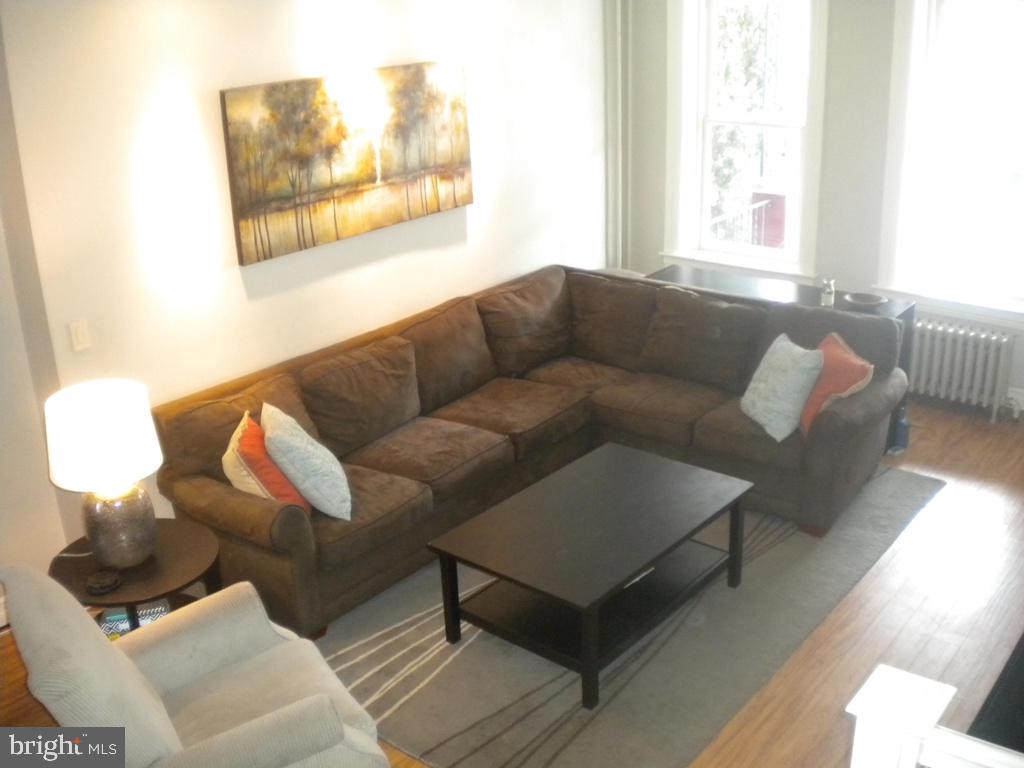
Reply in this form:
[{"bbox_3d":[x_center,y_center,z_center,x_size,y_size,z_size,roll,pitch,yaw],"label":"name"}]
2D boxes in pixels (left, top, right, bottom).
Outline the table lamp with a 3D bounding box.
[{"bbox_3d":[-1.353,0.330,3.504,0.390,0.620,0.390,14,26,37],"label":"table lamp"}]

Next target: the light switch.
[{"bbox_3d":[-1.666,-0.185,4.017,0.014,0.119,0.073,14,26,37],"label":"light switch"}]

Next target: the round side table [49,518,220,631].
[{"bbox_3d":[-1.312,0.888,3.739,0.600,0.600,0.600,14,26,37],"label":"round side table"}]

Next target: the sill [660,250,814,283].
[{"bbox_3d":[1.488,-0.780,6.782,1.100,0.042,0.140,14,26,37],"label":"sill"}]

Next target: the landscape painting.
[{"bbox_3d":[-0.723,-1.105,4.969,0.042,0.739,1.517,14,26,37],"label":"landscape painting"}]

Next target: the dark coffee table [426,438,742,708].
[{"bbox_3d":[0.358,0.730,4.241,0.750,0.455,1.165,16,27,39],"label":"dark coffee table"}]

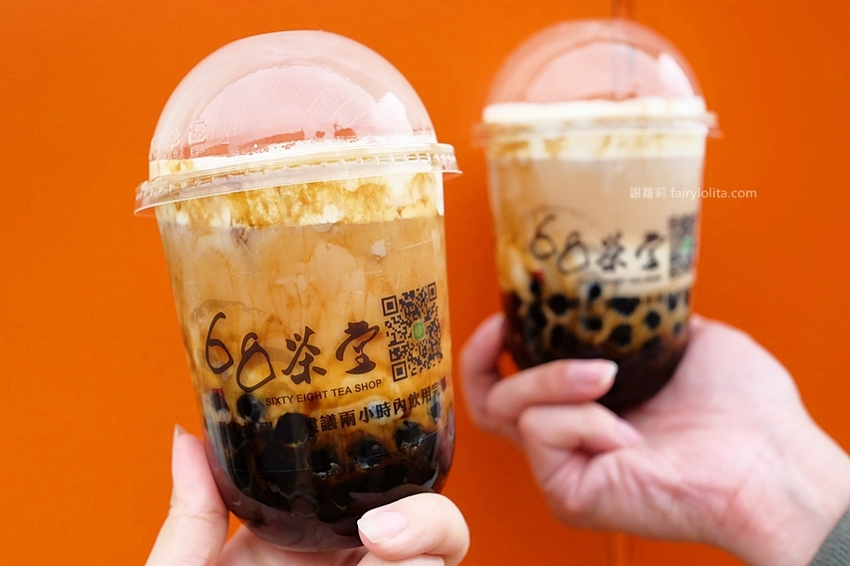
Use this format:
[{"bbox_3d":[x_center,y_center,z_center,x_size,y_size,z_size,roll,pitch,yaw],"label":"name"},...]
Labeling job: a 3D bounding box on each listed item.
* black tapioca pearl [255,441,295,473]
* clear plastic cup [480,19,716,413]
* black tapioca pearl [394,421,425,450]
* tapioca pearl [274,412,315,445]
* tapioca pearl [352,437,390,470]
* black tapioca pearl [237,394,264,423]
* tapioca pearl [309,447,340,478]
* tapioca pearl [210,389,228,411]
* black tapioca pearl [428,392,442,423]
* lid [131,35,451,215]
[{"bbox_3d":[-0.042,0.049,0.233,0.010,0.009,0.010,0,3,0],"label":"black tapioca pearl"},{"bbox_3d":[0.071,-0.027,0.344,0.100,0.158,0.100,-1,4,12],"label":"clear plastic cup"},{"bbox_3d":[-0.005,0.044,0.240,0.009,0.009,0.009,0,3,0],"label":"black tapioca pearl"},{"bbox_3d":[-0.036,0.040,0.229,0.010,0.009,0.010,0,3,0],"label":"tapioca pearl"},{"bbox_3d":[-0.016,0.048,0.233,0.010,0.009,0.010,0,3,0],"label":"tapioca pearl"},{"bbox_3d":[-0.049,0.035,0.233,0.008,0.008,0.008,0,3,0],"label":"black tapioca pearl"},{"bbox_3d":[-0.028,0.050,0.230,0.009,0.009,0.009,0,3,0],"label":"tapioca pearl"},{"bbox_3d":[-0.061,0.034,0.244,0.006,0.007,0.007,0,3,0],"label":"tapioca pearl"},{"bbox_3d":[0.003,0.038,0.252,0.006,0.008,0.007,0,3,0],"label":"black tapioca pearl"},{"bbox_3d":[-0.041,-0.051,0.256,0.100,0.049,0.100,-7,3,0],"label":"lid"}]

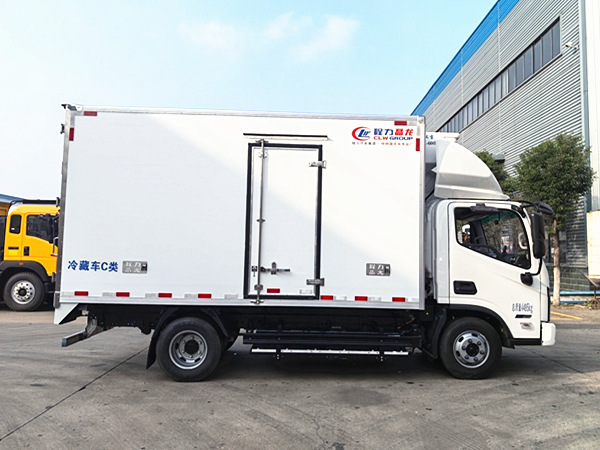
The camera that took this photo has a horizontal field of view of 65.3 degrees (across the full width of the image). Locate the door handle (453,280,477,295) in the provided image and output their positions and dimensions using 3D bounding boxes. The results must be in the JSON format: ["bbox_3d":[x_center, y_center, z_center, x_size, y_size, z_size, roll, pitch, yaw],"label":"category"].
[{"bbox_3d":[1.991,0.759,5.636,0.275,0.160,0.050,1,-4,-1],"label":"door handle"}]

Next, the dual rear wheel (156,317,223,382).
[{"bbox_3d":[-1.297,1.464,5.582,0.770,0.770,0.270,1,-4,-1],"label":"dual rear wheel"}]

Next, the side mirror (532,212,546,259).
[{"bbox_3d":[2.807,0.123,5.485,0.100,0.520,0.200,1,-4,8],"label":"side mirror"}]

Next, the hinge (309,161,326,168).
[{"bbox_3d":[0.208,-0.716,5.537,0.205,0.095,0.050,1,-4,-1],"label":"hinge"}]

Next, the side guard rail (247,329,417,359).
[{"bbox_3d":[0.368,1.392,5.533,2.080,0.350,0.100,1,-4,-1],"label":"side guard rail"}]

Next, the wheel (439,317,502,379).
[{"bbox_3d":[2.048,1.490,5.723,0.760,0.760,0.230,1,-4,-1],"label":"wheel"}]

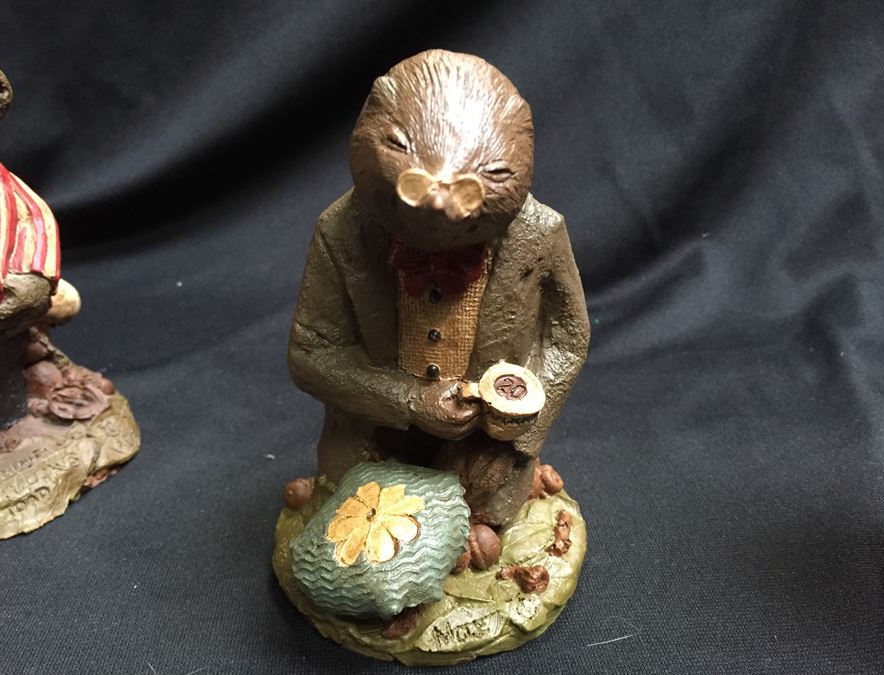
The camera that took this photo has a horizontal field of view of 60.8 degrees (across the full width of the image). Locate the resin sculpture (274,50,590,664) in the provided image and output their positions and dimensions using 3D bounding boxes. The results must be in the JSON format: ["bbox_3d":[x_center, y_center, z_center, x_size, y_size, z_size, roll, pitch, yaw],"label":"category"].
[{"bbox_3d":[-0.004,0.001,0.255,0.122,0.182,0.119,2,28,4],"label":"resin sculpture"}]

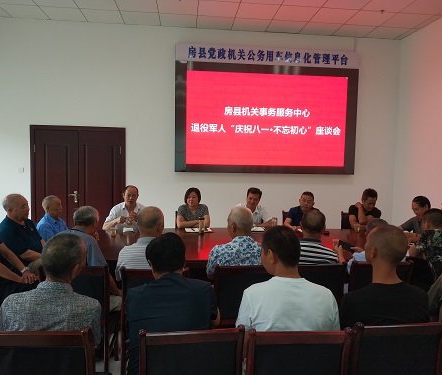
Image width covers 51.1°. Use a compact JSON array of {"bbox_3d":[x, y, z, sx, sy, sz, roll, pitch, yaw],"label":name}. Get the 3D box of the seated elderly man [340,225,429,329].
[{"bbox_3d":[0.735,0.863,2.470,0.500,1.310,0.780,1,3,-8],"label":"seated elderly man"}]

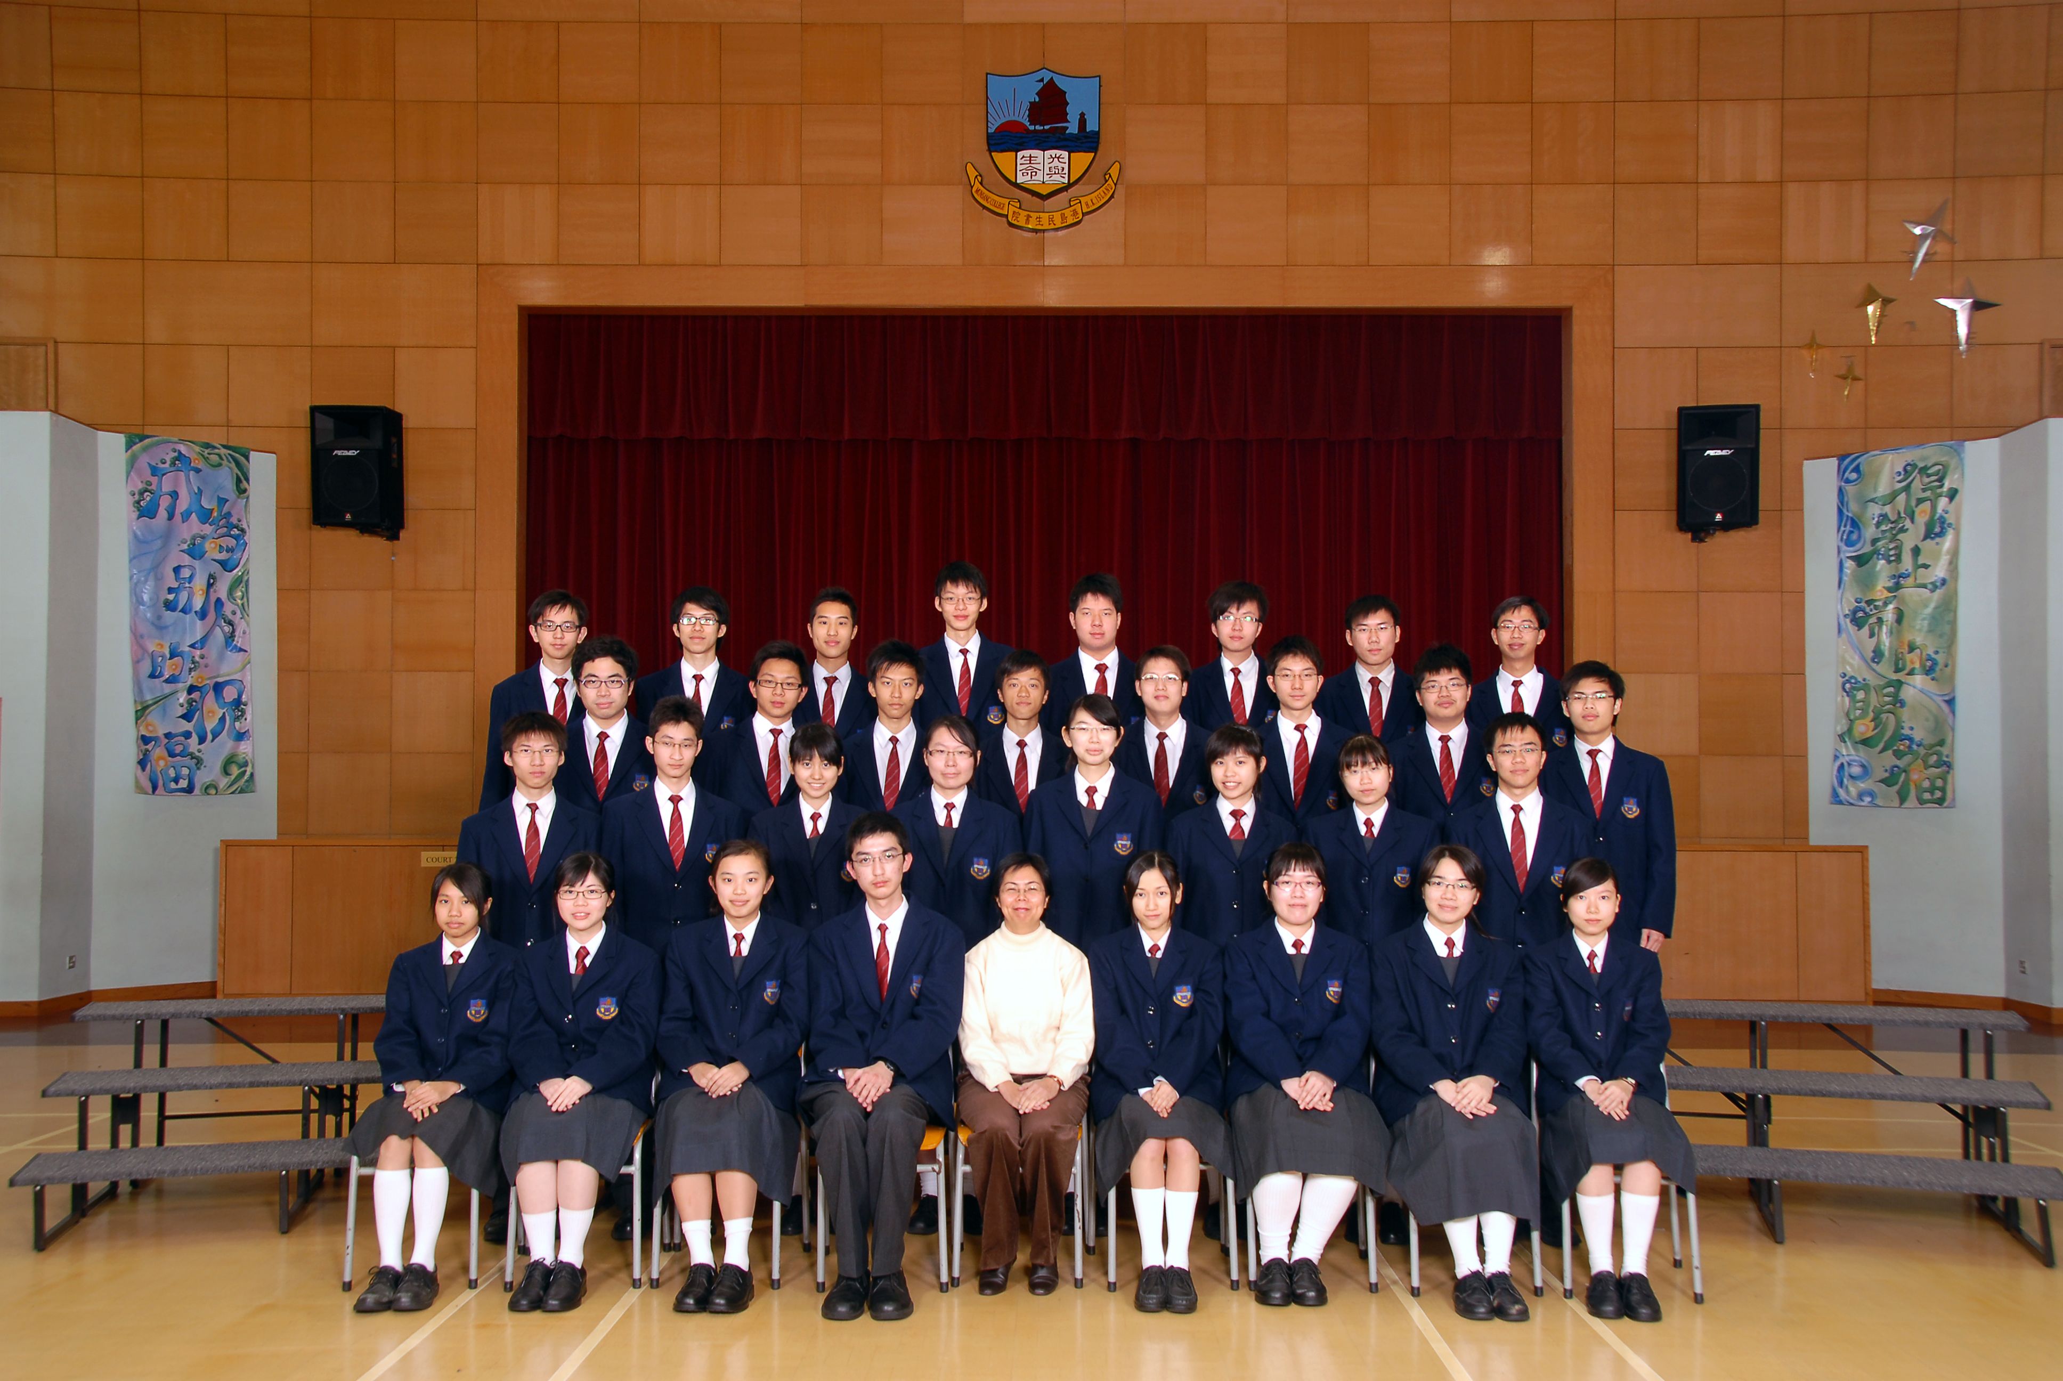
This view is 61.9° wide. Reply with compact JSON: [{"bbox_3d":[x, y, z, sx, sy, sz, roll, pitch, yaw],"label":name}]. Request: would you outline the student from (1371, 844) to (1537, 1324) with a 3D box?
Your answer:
[{"bbox_3d":[1.193,1.065,4.910,0.450,1.243,0.660,0,-3,9],"label":"student"}]

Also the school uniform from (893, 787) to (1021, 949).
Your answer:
[{"bbox_3d":[-0.244,0.672,5.592,0.450,0.683,0.270,0,-3,-2],"label":"school uniform"}]

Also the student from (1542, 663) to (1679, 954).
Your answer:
[{"bbox_3d":[1.932,0.719,5.777,0.490,1.648,0.300,-1,-3,18],"label":"student"}]

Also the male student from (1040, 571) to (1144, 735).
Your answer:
[{"bbox_3d":[0.257,0.466,6.434,0.500,1.823,0.310,0,-3,2],"label":"male student"}]

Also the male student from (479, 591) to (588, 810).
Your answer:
[{"bbox_3d":[-1.722,0.489,6.203,0.510,1.693,0.300,1,-3,-11],"label":"male student"}]

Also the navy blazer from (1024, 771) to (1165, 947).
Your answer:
[{"bbox_3d":[0.203,0.581,5.479,0.450,0.680,0.280,0,-3,2],"label":"navy blazer"}]

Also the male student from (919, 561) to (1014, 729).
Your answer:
[{"bbox_3d":[-0.241,0.434,6.207,0.470,1.806,0.300,0,-3,-1],"label":"male student"}]

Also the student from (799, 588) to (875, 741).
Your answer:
[{"bbox_3d":[-0.729,0.480,6.273,0.480,1.719,0.290,0,-3,-4],"label":"student"}]

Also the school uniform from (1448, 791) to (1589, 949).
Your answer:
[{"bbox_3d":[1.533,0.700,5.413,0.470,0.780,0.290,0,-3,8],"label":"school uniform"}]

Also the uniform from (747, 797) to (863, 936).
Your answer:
[{"bbox_3d":[-0.711,0.672,5.689,0.440,0.660,0.270,0,-3,-7],"label":"uniform"}]

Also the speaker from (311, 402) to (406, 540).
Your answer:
[{"bbox_3d":[-4.485,-1.447,11.431,0.500,0.780,0.420,0,2,5],"label":"speaker"}]

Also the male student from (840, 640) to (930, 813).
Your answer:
[{"bbox_3d":[-0.466,0.678,5.933,0.480,1.706,0.290,0,-3,-3],"label":"male student"}]

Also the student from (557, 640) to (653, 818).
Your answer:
[{"bbox_3d":[-1.431,0.665,5.755,0.480,1.701,0.310,0,-3,-10],"label":"student"}]

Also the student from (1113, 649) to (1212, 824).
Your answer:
[{"bbox_3d":[0.461,0.687,5.932,0.480,1.689,0.290,0,-3,3],"label":"student"}]

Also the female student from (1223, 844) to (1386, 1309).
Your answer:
[{"bbox_3d":[0.786,1.076,5.013,0.470,1.251,0.580,0,-3,9],"label":"female student"}]

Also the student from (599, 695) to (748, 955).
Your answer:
[{"bbox_3d":[-1.129,0.863,5.445,0.480,1.697,0.310,0,-3,-9],"label":"student"}]

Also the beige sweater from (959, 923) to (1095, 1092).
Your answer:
[{"bbox_3d":[-0.014,0.937,5.132,0.410,0.483,0.360,0,-3,0],"label":"beige sweater"}]

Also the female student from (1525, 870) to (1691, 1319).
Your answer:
[{"bbox_3d":[1.613,1.084,4.886,0.440,1.202,0.640,-1,-3,12],"label":"female student"}]

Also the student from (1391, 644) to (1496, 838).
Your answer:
[{"bbox_3d":[1.429,0.694,5.918,0.490,1.715,0.310,-1,-3,13],"label":"student"}]

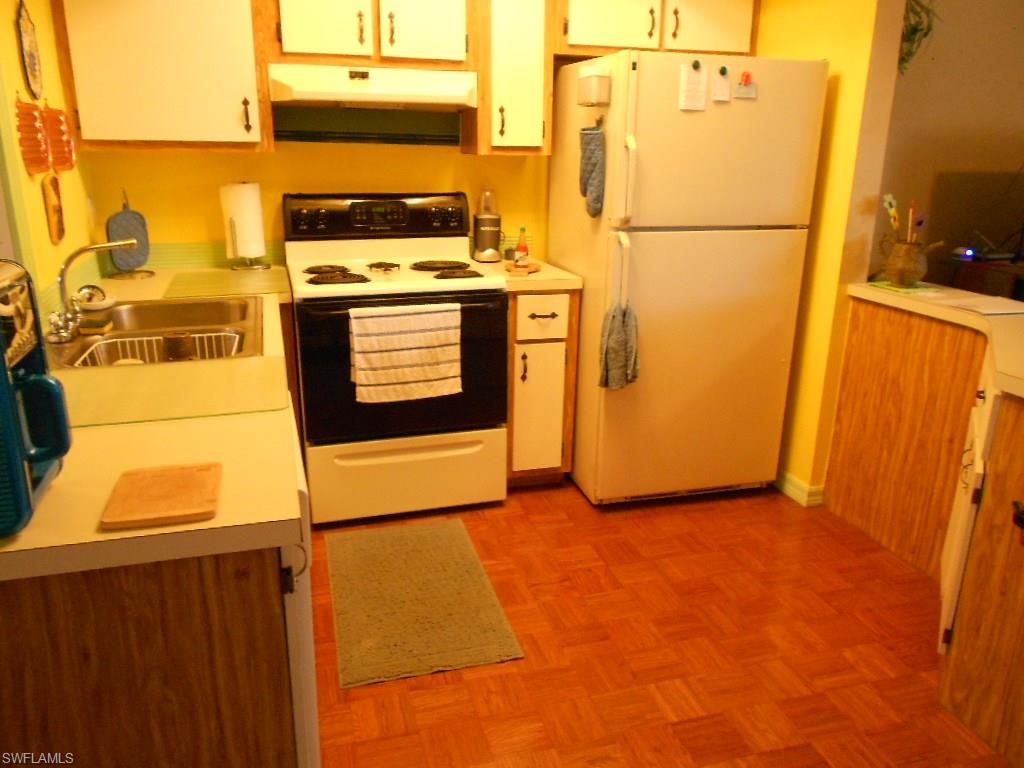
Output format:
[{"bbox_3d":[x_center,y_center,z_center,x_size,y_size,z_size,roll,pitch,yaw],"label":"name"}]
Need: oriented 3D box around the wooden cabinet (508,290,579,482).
[{"bbox_3d":[0.029,-0.032,3.365,0.300,0.872,0.620,-4,18,-15],"label":"wooden cabinet"}]

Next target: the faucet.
[{"bbox_3d":[-1.087,-0.252,2.004,0.235,0.236,0.200,-4,18,-15],"label":"faucet"}]

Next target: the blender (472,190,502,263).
[{"bbox_3d":[-0.108,-0.693,3.375,0.124,0.308,0.126,1,17,0],"label":"blender"}]

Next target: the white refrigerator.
[{"bbox_3d":[0.654,-0.423,3.249,0.785,1.707,0.760,-4,18,-15],"label":"white refrigerator"}]

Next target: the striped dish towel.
[{"bbox_3d":[-0.376,-0.113,2.769,0.395,0.345,0.055,-4,18,-15],"label":"striped dish towel"}]

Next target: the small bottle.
[{"bbox_3d":[0.043,-0.557,3.141,0.056,0.163,0.056,-4,18,-15],"label":"small bottle"}]

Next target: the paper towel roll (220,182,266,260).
[{"bbox_3d":[-1.072,-0.649,3.071,0.143,0.288,0.143,-4,18,-15],"label":"paper towel roll"}]

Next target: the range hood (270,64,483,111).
[{"bbox_3d":[-0.522,-1.127,2.933,0.763,0.128,0.490,-4,18,-15],"label":"range hood"}]

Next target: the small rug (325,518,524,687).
[{"bbox_3d":[-0.327,0.669,2.527,0.513,0.012,0.890,-4,18,-15],"label":"small rug"}]

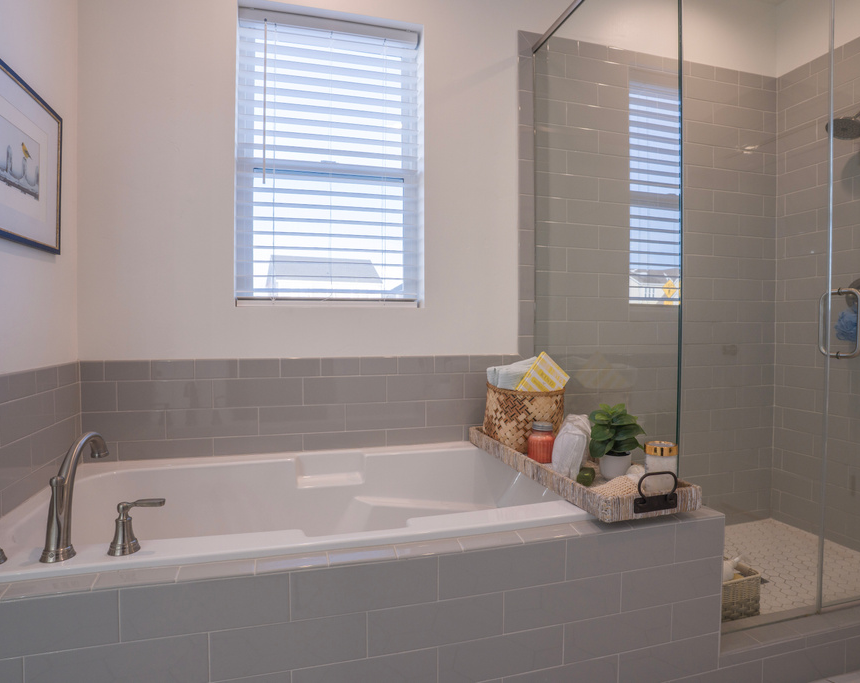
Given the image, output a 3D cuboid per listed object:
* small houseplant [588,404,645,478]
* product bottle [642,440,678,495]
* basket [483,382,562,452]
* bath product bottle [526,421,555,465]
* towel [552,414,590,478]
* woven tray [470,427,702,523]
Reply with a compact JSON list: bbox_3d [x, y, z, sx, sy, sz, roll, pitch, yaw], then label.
[{"bbox_3d":[0.554,0.292,1.441,0.155,0.212,0.155,0,2,-17],"label":"small houseplant"},{"bbox_3d":[0.626,0.341,1.318,0.088,0.124,0.088,0,2,-17],"label":"product bottle"},{"bbox_3d":[0.349,0.279,1.819,0.255,0.224,0.255,0,2,-17],"label":"basket"},{"bbox_3d":[0.370,0.335,1.609,0.089,0.122,0.089,0,1,0],"label":"bath product bottle"},{"bbox_3d":[0.434,0.314,1.486,0.080,0.170,0.110,0,2,-17],"label":"towel"},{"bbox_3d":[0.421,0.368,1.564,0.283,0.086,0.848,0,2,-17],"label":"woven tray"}]

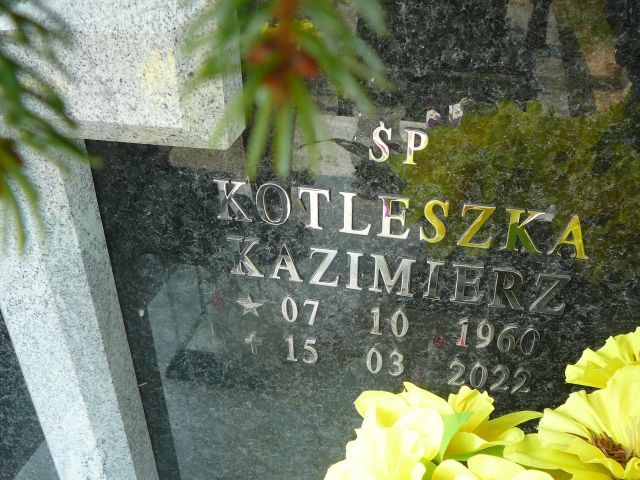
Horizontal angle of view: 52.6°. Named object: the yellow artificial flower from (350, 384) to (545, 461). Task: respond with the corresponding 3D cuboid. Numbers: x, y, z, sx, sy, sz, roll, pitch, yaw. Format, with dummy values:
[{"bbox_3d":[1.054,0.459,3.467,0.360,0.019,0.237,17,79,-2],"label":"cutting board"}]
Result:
[{"bbox_3d":[0.092,0.133,0.465,0.125,0.065,0.085,4,30,8],"label":"yellow artificial flower"}]

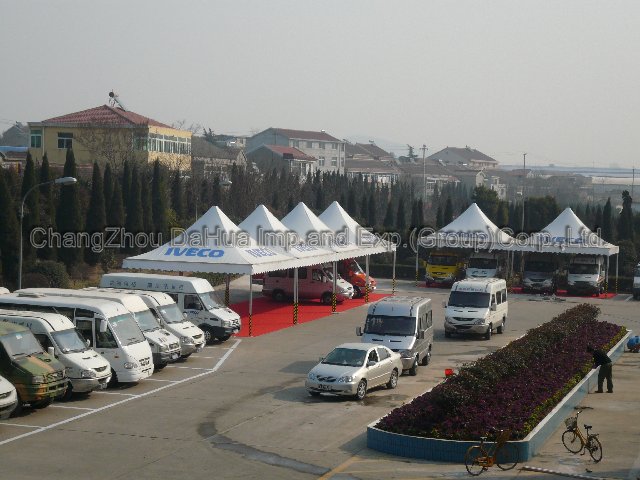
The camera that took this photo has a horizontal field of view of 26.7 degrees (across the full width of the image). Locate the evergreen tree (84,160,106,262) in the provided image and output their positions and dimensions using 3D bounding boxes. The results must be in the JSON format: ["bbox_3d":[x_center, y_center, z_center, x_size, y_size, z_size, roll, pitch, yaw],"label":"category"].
[{"bbox_3d":[-15.794,-1.850,95.052,1.450,7.279,1.450,2,3,-9],"label":"evergreen tree"}]

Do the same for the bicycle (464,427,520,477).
[{"bbox_3d":[3.920,4.849,30.953,1.680,1.000,0.560,0,3,-42],"label":"bicycle"}]

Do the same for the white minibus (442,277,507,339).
[{"bbox_3d":[6.948,3.055,60.074,2.020,2.420,4.950,3,2,19],"label":"white minibus"}]

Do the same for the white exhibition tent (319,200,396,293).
[{"bbox_3d":[0.776,0.488,78.287,6.100,5.462,6.100,3,3,18],"label":"white exhibition tent"}]

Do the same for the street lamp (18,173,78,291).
[{"bbox_3d":[-10.883,0.802,53.778,2.400,6.400,0.350,3,3,18],"label":"street lamp"}]

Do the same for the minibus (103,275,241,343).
[{"bbox_3d":[-6.004,2.778,55.297,5.769,2.570,2.020,3,2,18],"label":"minibus"}]

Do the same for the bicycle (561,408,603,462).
[{"bbox_3d":[6.551,4.833,33.065,0.560,1.030,1.680,1,2,-18],"label":"bicycle"}]

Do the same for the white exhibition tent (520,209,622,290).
[{"bbox_3d":[15.811,0.630,86.510,6.100,5.462,6.100,3,3,18],"label":"white exhibition tent"}]

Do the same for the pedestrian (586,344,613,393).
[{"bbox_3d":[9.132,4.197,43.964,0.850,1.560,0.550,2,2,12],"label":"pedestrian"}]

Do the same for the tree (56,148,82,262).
[{"bbox_3d":[-17.078,-2.206,92.034,1.750,8.191,1.750,2,3,-11],"label":"tree"}]

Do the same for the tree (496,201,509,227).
[{"bbox_3d":[13.046,0.005,96.093,1.100,5.566,1.100,2,3,8],"label":"tree"}]

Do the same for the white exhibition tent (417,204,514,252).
[{"bbox_3d":[10.114,0.331,88.367,6.100,5.462,6.100,3,3,18],"label":"white exhibition tent"}]

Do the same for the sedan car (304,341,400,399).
[{"bbox_3d":[1.127,4.059,42.650,1.740,1.460,4.500,3,3,25],"label":"sedan car"}]

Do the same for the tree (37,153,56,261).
[{"bbox_3d":[-19.295,-2.247,95.039,1.400,7.818,1.400,2,3,-12],"label":"tree"}]

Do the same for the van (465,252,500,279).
[{"bbox_3d":[11.082,1.810,88.158,2.050,2.600,5.300,3,3,18],"label":"van"}]

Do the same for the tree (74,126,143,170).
[{"bbox_3d":[-15.357,-5.337,98.000,5.000,6.000,5.000,2,2,17],"label":"tree"}]

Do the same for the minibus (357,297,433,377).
[{"bbox_3d":[2.758,3.408,48.298,2.020,2.420,4.950,2,2,13],"label":"minibus"}]

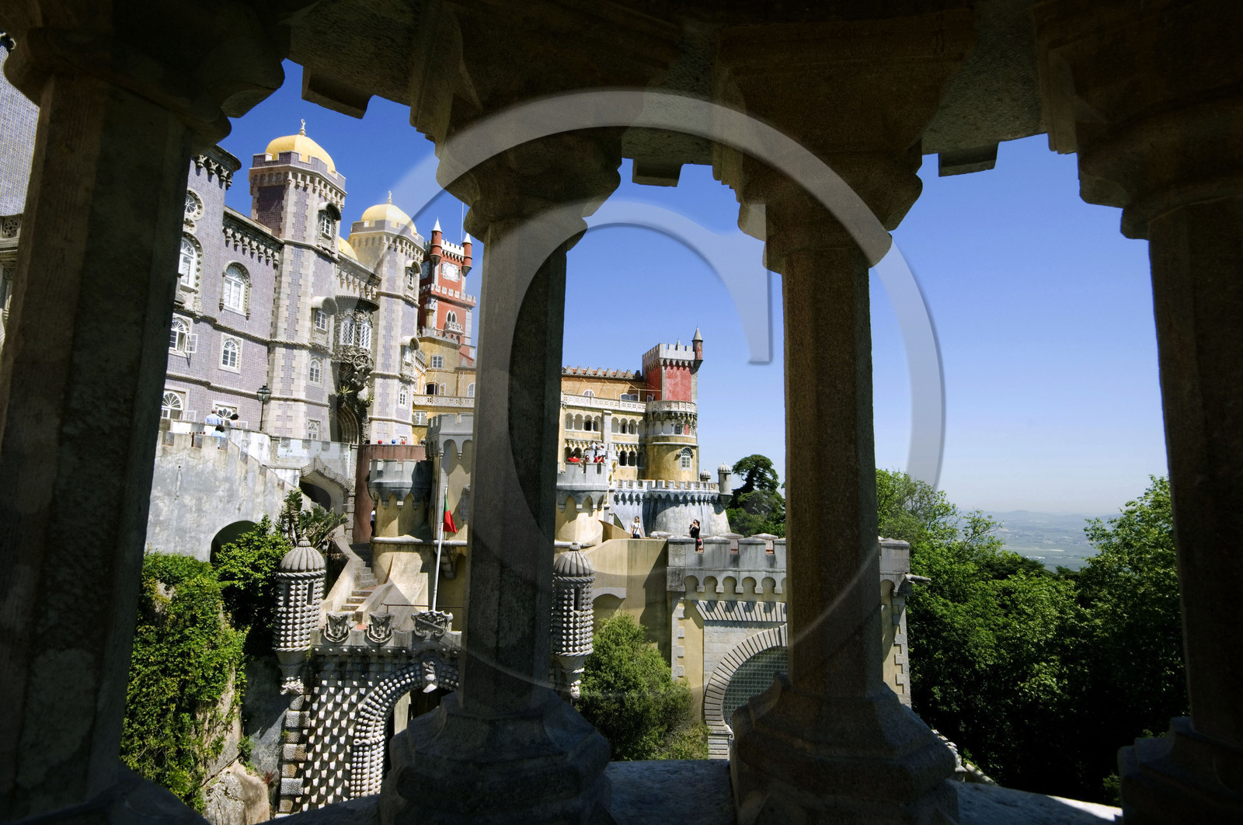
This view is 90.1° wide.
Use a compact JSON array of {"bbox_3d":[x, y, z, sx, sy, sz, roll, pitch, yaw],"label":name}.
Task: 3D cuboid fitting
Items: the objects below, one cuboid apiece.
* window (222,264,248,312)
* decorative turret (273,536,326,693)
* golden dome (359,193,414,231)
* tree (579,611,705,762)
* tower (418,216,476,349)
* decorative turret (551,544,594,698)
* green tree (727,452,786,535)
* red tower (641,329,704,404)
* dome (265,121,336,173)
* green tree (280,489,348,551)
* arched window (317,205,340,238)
[{"bbox_3d":[-20.325,-6.549,32.666,0.300,2.650,1.850,0,-7,6],"label":"window"},{"bbox_3d":[-9.391,5.900,18.000,1.250,4.450,1.250,1,-7,0],"label":"decorative turret"},{"bbox_3d":[-18.406,-15.850,49.457,4.100,3.540,4.100,3,-8,-11],"label":"golden dome"},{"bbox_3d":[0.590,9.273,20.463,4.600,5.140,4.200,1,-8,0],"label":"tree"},{"bbox_3d":[-23.280,-15.734,80.064,6.200,15.700,6.200,-5,-10,40],"label":"tower"},{"bbox_3d":[-1.327,5.814,17.385,1.220,4.180,1.220,1,-8,0],"label":"decorative turret"},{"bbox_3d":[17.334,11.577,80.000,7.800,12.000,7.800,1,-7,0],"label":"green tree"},{"bbox_3d":[5.655,-4.737,71.090,5.000,9.200,5.700,3,-8,-19],"label":"red tower"},{"bbox_3d":[-19.660,-16.170,38.186,3.800,3.800,3.800,0,-7,6],"label":"dome"},{"bbox_3d":[-10.966,4.218,22.110,2.400,2.900,2.300,1,-8,0],"label":"green tree"},{"bbox_3d":[-17.621,-11.397,37.423,0.500,1.800,1.500,0,-7,6],"label":"arched window"}]

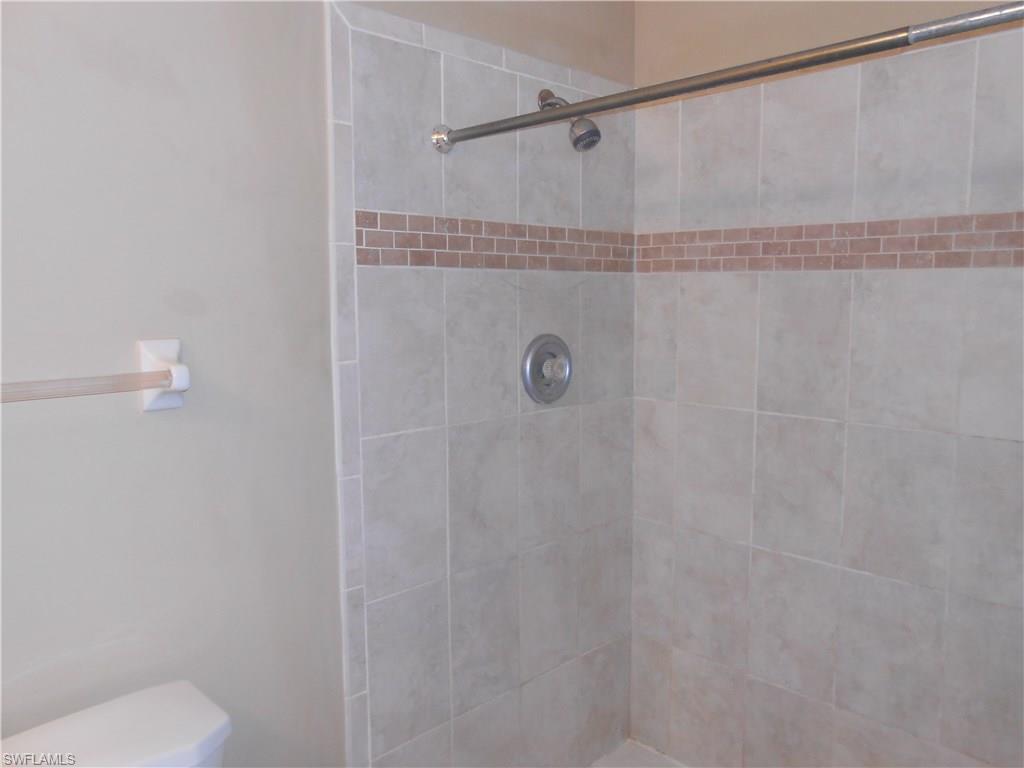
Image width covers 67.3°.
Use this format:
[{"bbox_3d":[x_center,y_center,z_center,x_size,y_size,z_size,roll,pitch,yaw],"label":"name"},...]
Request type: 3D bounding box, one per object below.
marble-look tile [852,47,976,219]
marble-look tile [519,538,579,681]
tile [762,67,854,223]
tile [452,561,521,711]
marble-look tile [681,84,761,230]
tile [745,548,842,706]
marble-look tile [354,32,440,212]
[{"bbox_3d":[0.785,-0.486,1.504,0.010,0.311,0.209,-6,9,-44],"label":"marble-look tile"},{"bbox_3d":[0.088,0.530,1.823,0.205,0.310,0.010,-6,9,-44],"label":"marble-look tile"},{"bbox_3d":[0.614,-0.484,1.589,0.009,0.293,0.198,-6,9,-44],"label":"tile"},{"bbox_3d":[-0.057,0.535,1.649,0.199,0.304,0.009,-6,9,-44],"label":"tile"},{"bbox_3d":[0.489,-0.523,1.803,0.010,0.311,0.210,-6,9,-44],"label":"marble-look tile"},{"bbox_3d":[0.618,0.527,1.697,0.009,0.304,0.198,-6,9,-44],"label":"tile"},{"bbox_3d":[-0.214,-0.483,1.455,0.205,0.316,0.010,-6,9,-44],"label":"marble-look tile"}]

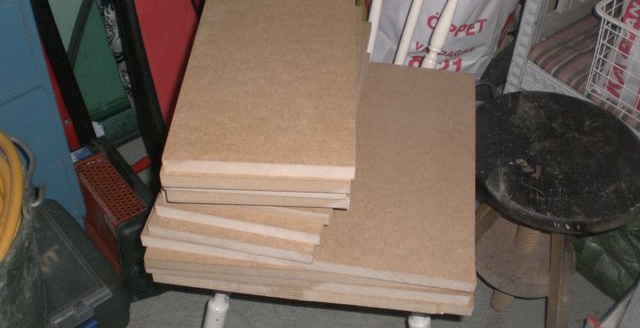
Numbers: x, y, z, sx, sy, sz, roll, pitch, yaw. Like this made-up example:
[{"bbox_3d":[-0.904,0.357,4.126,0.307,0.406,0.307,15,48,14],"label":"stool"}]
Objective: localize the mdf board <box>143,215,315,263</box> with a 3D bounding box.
[{"bbox_3d":[-0.093,-0.039,1.272,0.267,0.025,0.482,9,45,7],"label":"mdf board"}]

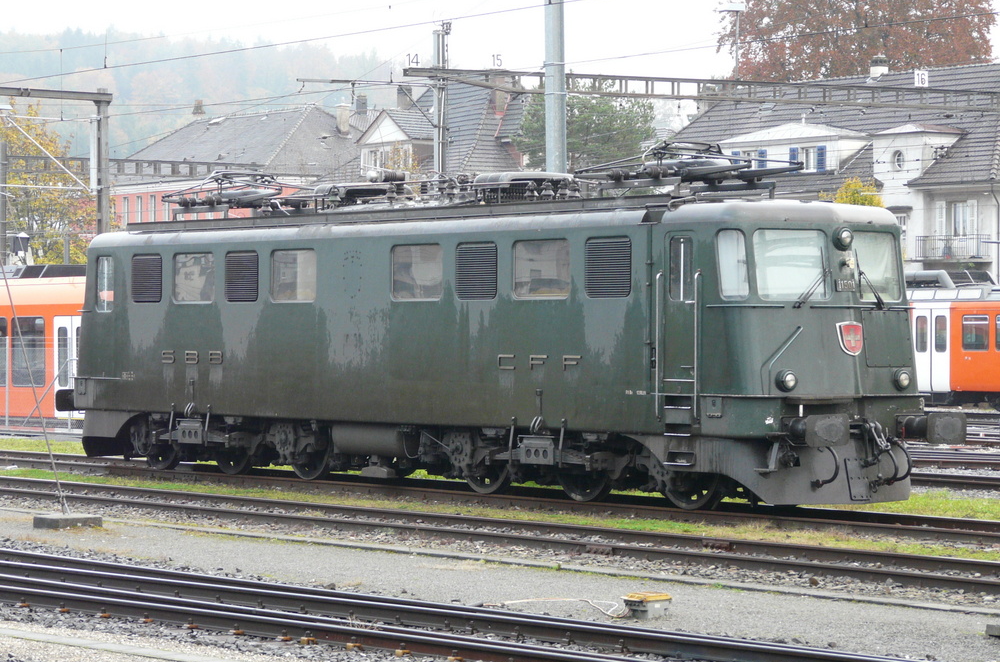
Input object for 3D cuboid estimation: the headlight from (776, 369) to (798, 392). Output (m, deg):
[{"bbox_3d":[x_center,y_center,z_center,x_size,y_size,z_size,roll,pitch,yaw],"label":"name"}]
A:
[{"bbox_3d":[3.336,0.576,36.435,0.270,0.270,0.150,-1,0,-36],"label":"headlight"}]

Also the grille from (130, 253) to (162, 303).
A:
[{"bbox_3d":[-5.321,-0.785,47.594,0.060,0.750,0.920,-1,0,-36],"label":"grille"}]

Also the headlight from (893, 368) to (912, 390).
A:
[{"bbox_3d":[4.794,0.574,37.478,0.270,0.270,0.150,-1,0,-36],"label":"headlight"}]

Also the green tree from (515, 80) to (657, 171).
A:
[{"bbox_3d":[3.937,-5.306,145.000,6.600,12.400,6.600,0,0,0],"label":"green tree"}]

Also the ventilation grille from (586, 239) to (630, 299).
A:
[{"bbox_3d":[1.334,-0.762,38.295,0.060,0.750,0.920,-1,0,-36],"label":"ventilation grille"}]

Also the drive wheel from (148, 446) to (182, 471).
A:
[{"bbox_3d":[-5.198,1.516,48.714,0.150,1.250,1.250,-1,0,-36],"label":"drive wheel"}]

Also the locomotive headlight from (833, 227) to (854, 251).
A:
[{"bbox_3d":[4.043,-1.081,36.962,0.280,0.280,0.150,-1,0,-36],"label":"locomotive headlight"}]

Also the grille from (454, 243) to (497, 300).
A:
[{"bbox_3d":[-0.287,-0.768,40.559,0.060,0.750,0.920,-1,0,-36],"label":"grille"}]

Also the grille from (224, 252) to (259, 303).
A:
[{"bbox_3d":[-3.700,-0.780,45.329,0.060,0.750,0.920,-1,0,-36],"label":"grille"}]

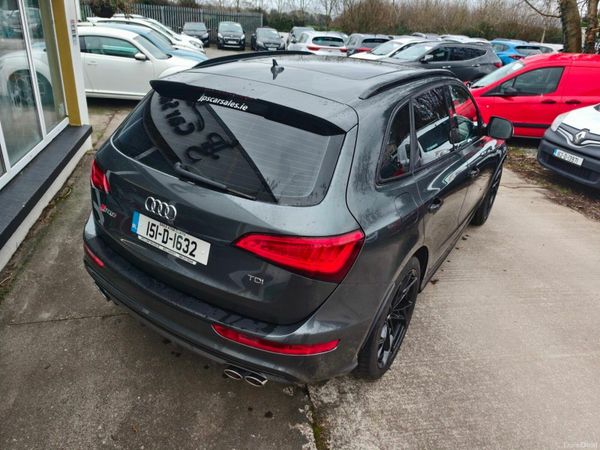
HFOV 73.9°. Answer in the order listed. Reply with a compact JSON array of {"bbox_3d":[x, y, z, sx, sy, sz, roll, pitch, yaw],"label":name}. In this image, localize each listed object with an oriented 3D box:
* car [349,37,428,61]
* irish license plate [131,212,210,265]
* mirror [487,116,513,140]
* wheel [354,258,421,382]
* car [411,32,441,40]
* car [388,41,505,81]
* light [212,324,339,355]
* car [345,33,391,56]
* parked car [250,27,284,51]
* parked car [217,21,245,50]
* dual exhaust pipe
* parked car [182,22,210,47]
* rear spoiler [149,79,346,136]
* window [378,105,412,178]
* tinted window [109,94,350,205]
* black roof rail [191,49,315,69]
[{"bbox_3d":[3.882,-6.353,15.561,4.400,1.470,1.800,-1,27,-13],"label":"car"},{"bbox_3d":[-0.622,0.058,1.884,0.520,0.110,0.015,20,16,28],"label":"irish license plate"},{"bbox_3d":[1.754,-0.834,3.475,0.210,0.170,0.130,20,28,28],"label":"mirror"},{"bbox_3d":[0.447,0.515,2.360,0.260,0.735,0.735,20,30,27],"label":"wheel"},{"bbox_3d":[7.850,-11.200,25.200,1.800,1.520,4.400,3,26,-7],"label":"car"},{"bbox_3d":[4.277,-5.313,13.463,4.690,1.680,1.880,-5,28,-20],"label":"car"},{"bbox_3d":[-0.114,0.486,1.691,0.510,0.075,0.130,10,25,9],"label":"light"},{"bbox_3d":[3.246,-8.346,19.295,1.830,1.600,4.400,3,27,-4],"label":"car"},{"bbox_3d":[-2.187,-12.010,25.965,1.780,1.460,4.200,-2,27,-14],"label":"parked car"},{"bbox_3d":[-4.925,-13.741,28.762,1.840,1.630,4.350,3,26,-6],"label":"parked car"},{"bbox_3d":[-0.257,0.723,1.955,0.250,0.085,0.130,20,30,27],"label":"dual exhaust pipe"},{"bbox_3d":[-7.120,-13.025,27.183,1.800,1.500,4.300,-1,27,-13],"label":"parked car"},{"bbox_3d":[-0.270,-0.636,2.039,1.230,0.130,0.250,20,30,27],"label":"rear spoiler"},{"bbox_3d":[0.499,-0.419,2.030,0.060,0.370,0.420,6,21,34],"label":"window"},{"bbox_3d":[-0.451,-0.410,1.867,1.300,0.390,0.130,20,-4,28],"label":"tinted window"},{"bbox_3d":[-0.240,-1.214,2.933,0.070,0.115,1.560,19,29,26],"label":"black roof rail"}]

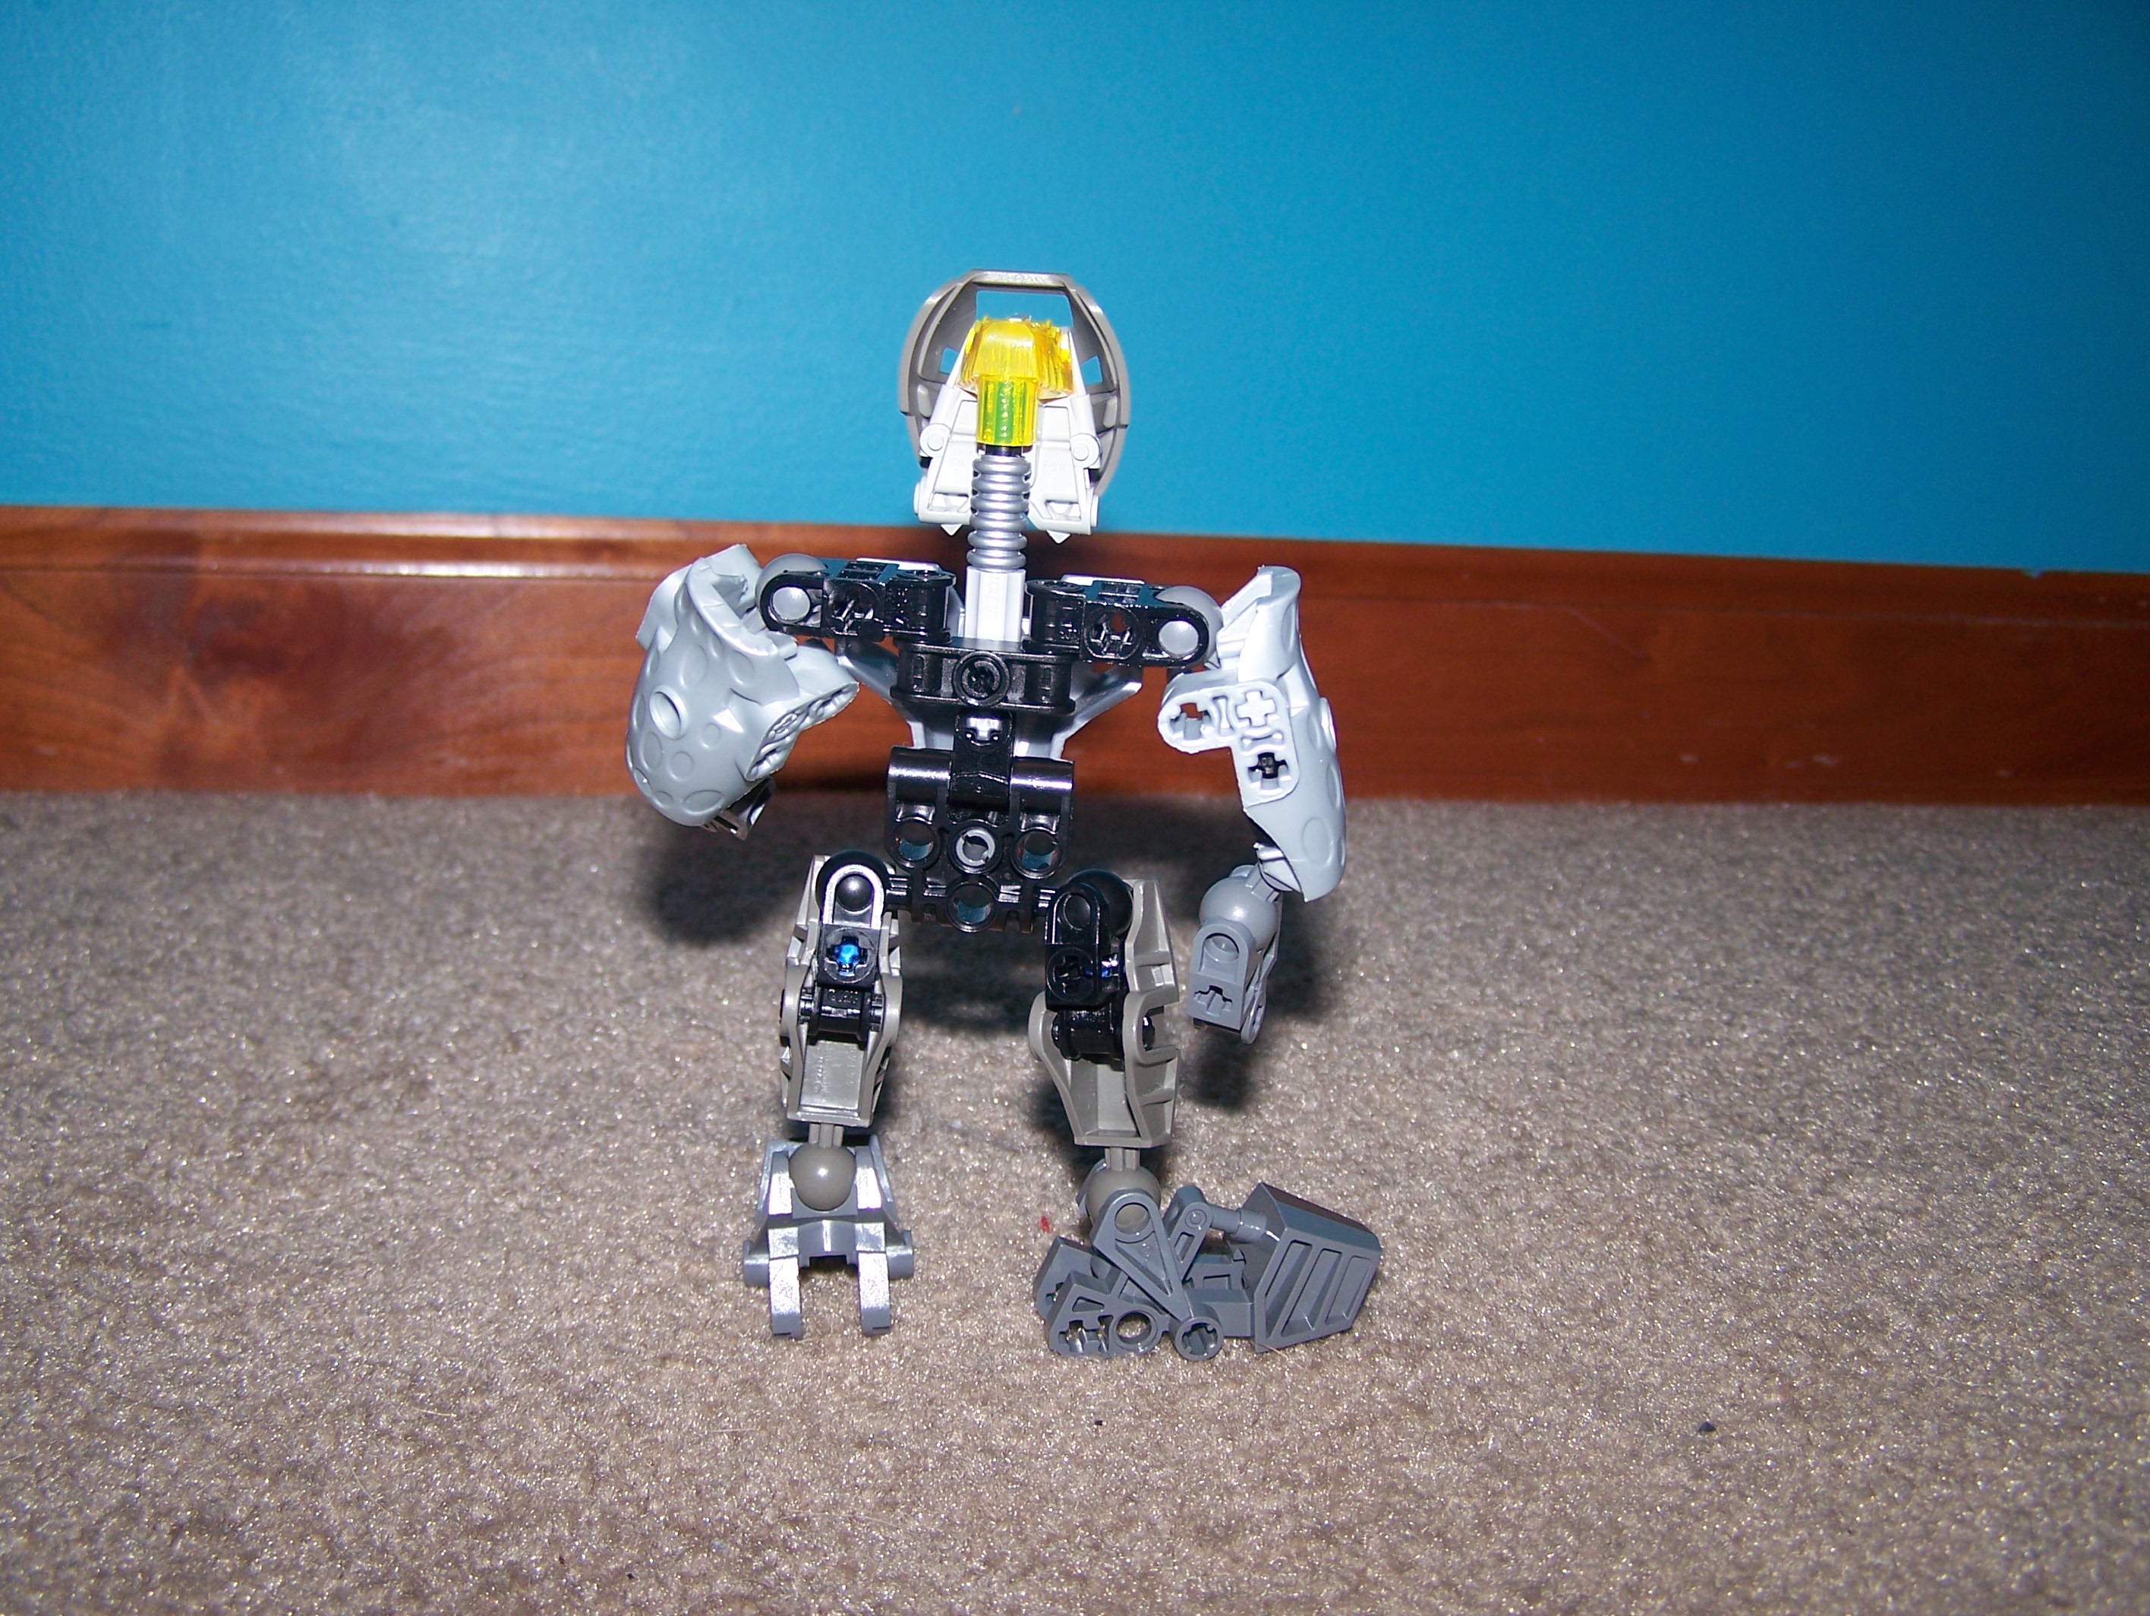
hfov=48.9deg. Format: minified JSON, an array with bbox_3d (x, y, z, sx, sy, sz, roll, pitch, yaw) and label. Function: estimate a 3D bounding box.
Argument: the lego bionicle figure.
[{"bbox_3d":[-0.007,-0.001,0.319,0.101,0.143,0.063,3,11,2],"label":"lego bionicle figure"}]

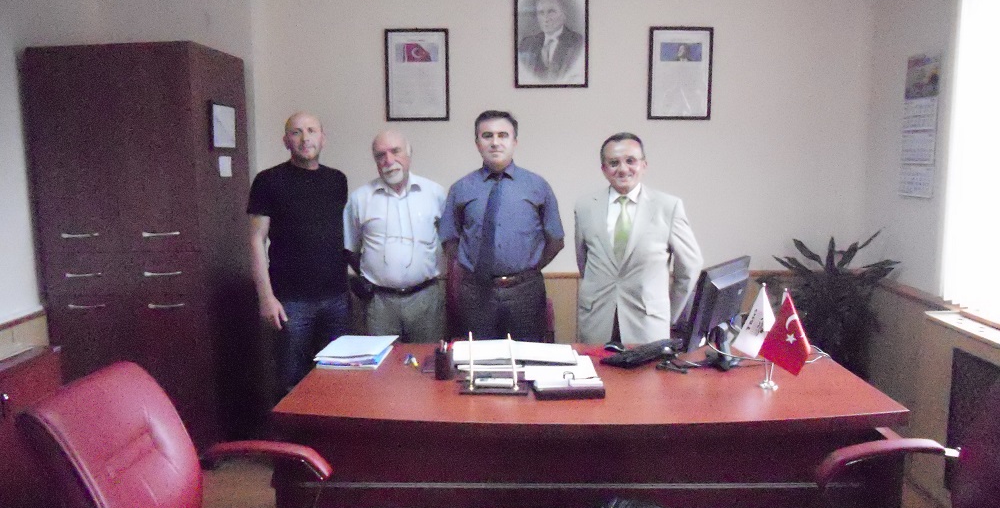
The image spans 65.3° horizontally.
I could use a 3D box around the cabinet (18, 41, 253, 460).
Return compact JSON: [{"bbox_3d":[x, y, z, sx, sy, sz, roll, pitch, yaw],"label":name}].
[{"bbox_3d":[-1.834,-0.005,4.133,0.771,2.075,0.700,0,7,1],"label":"cabinet"}]

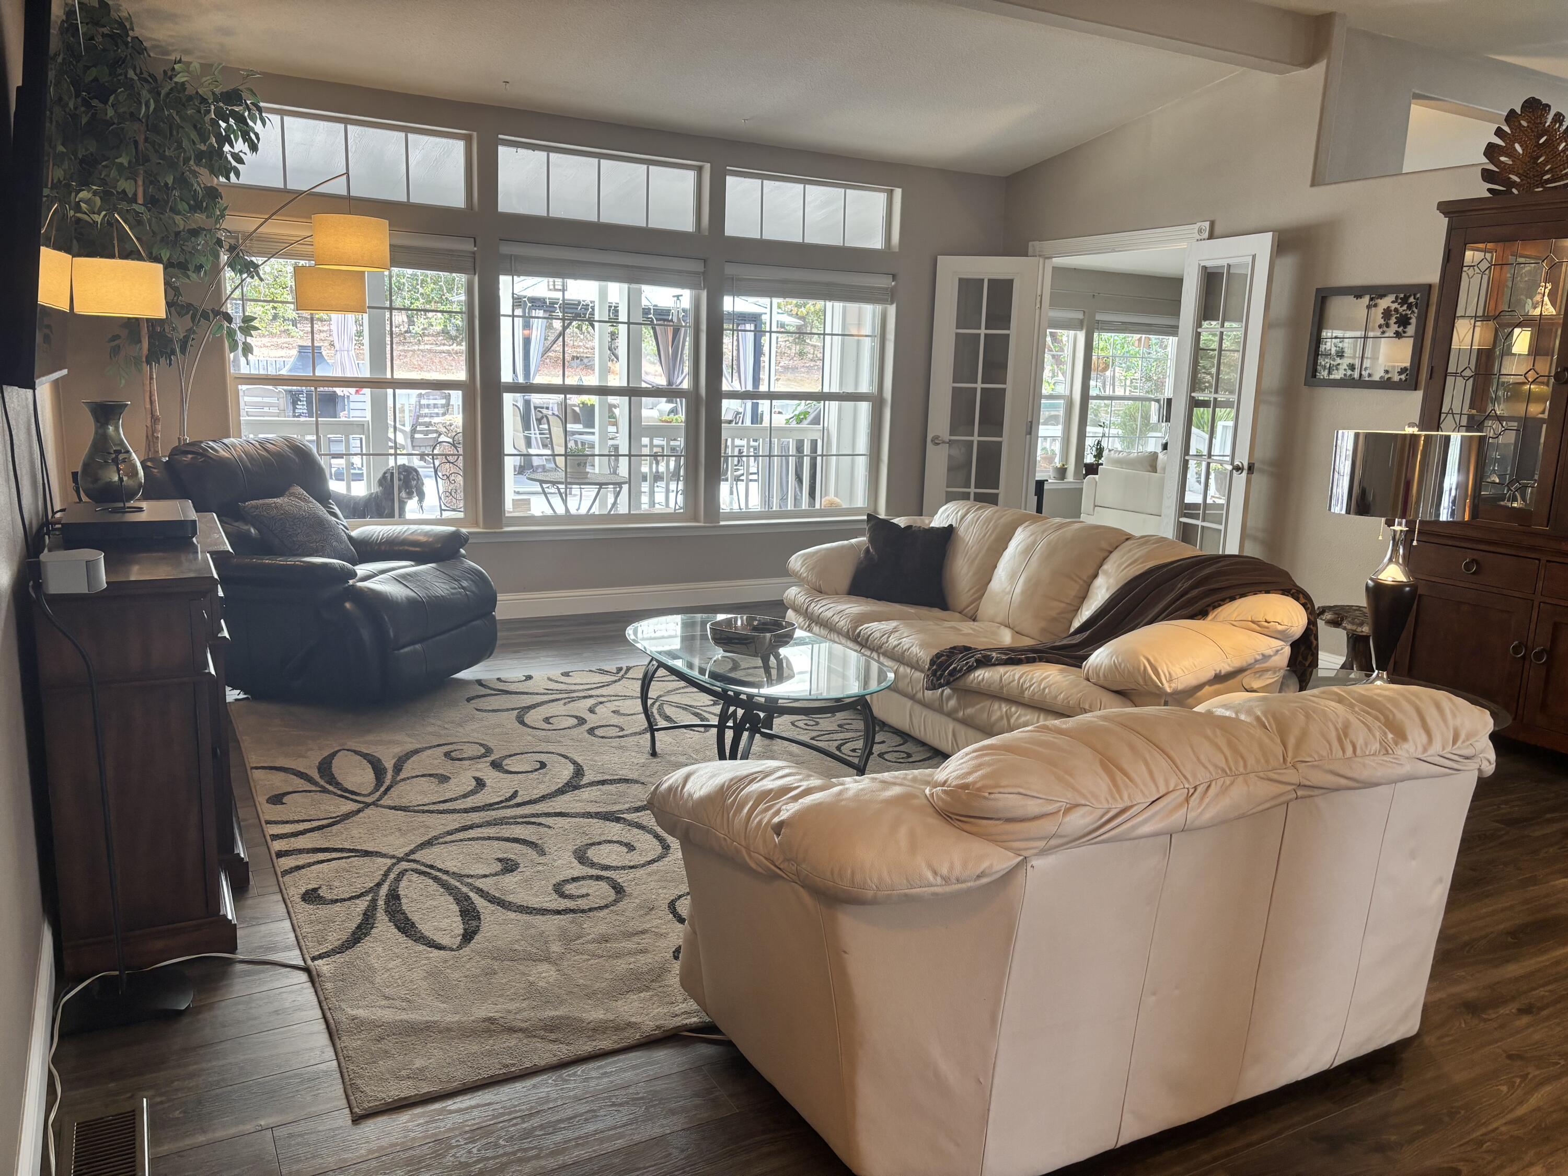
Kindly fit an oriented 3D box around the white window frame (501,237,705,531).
[{"bbox_3d":[-0.992,-1.076,6.432,1.157,1.471,0.100,-4,12,-29],"label":"white window frame"}]

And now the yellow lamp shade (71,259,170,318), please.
[{"bbox_3d":[-2.337,-1.054,4.147,0.280,0.187,0.280,-4,12,-29],"label":"yellow lamp shade"}]

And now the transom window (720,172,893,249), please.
[{"bbox_3d":[0.142,-2.183,6.864,1.161,0.366,0.080,-4,12,-29],"label":"transom window"}]

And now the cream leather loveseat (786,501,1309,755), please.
[{"bbox_3d":[0.851,0.155,4.681,0.945,0.841,2.238,-4,12,-29],"label":"cream leather loveseat"}]

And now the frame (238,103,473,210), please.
[{"bbox_3d":[-2.089,-2.072,5.698,1.154,0.361,0.110,-4,12,-29],"label":"frame"}]

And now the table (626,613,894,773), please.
[{"bbox_3d":[-0.102,0.416,3.902,0.710,0.426,1.235,-4,12,-29],"label":"table"}]

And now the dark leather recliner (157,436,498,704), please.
[{"bbox_3d":[-1.873,-0.099,4.958,1.022,1.023,0.952,5,11,14],"label":"dark leather recliner"}]

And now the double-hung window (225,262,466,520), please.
[{"bbox_3d":[-2.134,-0.976,5.901,1.161,1.369,0.110,-4,12,-29],"label":"double-hung window"}]

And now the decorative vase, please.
[{"bbox_3d":[-1.937,-0.389,3.386,0.165,0.288,0.165,-4,12,-29],"label":"decorative vase"}]

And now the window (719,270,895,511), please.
[{"bbox_3d":[0.117,-1.175,7.149,1.181,1.483,0.110,-4,12,-29],"label":"window"}]

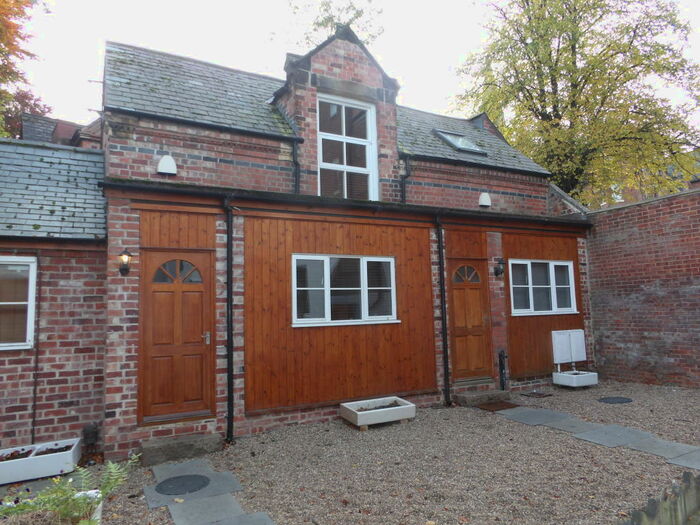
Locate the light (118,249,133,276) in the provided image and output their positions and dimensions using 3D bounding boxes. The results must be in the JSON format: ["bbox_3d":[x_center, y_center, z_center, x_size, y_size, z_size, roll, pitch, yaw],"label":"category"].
[{"bbox_3d":[-2.605,-0.001,5.640,0.154,0.315,0.190,1,-6,-28],"label":"light"}]

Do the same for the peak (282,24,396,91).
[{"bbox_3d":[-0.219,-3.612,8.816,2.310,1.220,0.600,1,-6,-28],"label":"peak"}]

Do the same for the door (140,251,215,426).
[{"bbox_3d":[-2.105,0.878,5.967,0.908,2.050,0.100,1,-6,-28],"label":"door"}]

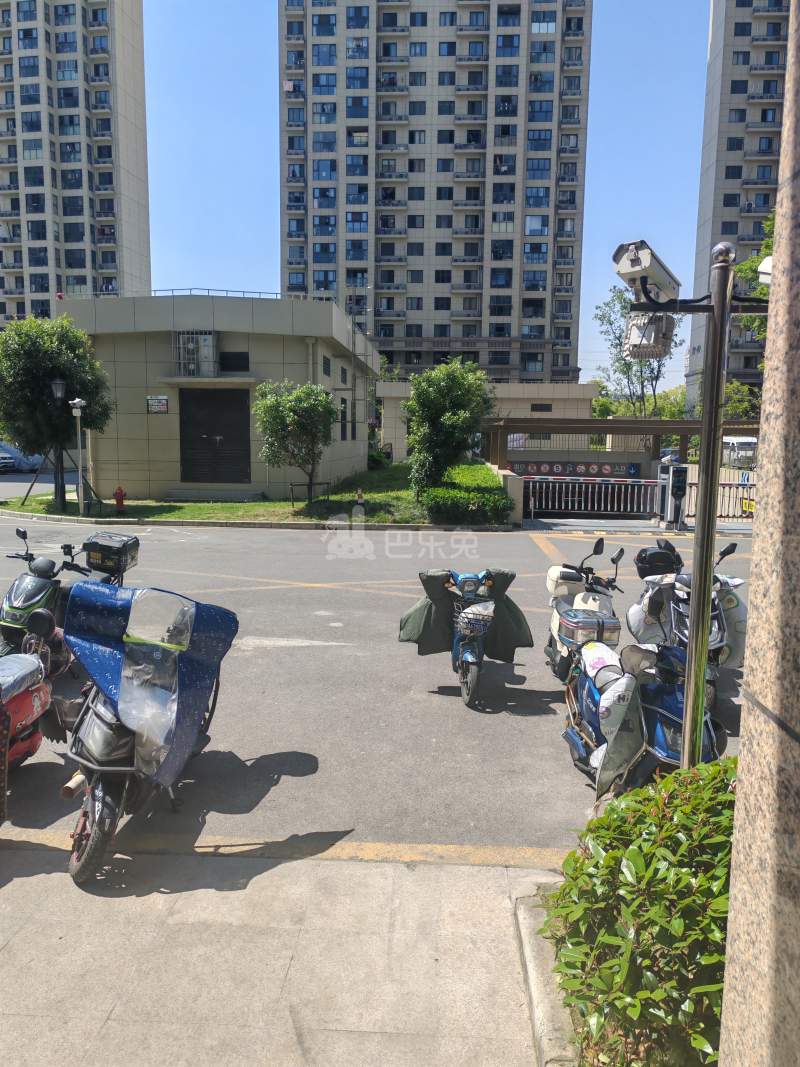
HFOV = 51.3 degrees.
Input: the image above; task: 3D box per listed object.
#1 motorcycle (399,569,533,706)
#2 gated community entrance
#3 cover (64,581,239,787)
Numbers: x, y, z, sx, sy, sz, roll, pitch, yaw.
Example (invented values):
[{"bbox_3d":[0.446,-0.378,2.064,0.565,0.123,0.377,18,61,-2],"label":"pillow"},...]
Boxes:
[{"bbox_3d":[0.541,0.775,7.210,1.070,1.050,1.600,0,7,-3],"label":"motorcycle"},{"bbox_3d":[6.038,-1.687,21.800,7.800,2.600,4.000,1,6,4],"label":"gated community entrance"},{"bbox_3d":[-1.320,0.795,4.563,0.920,1.110,0.500,3,8,17],"label":"cover"}]

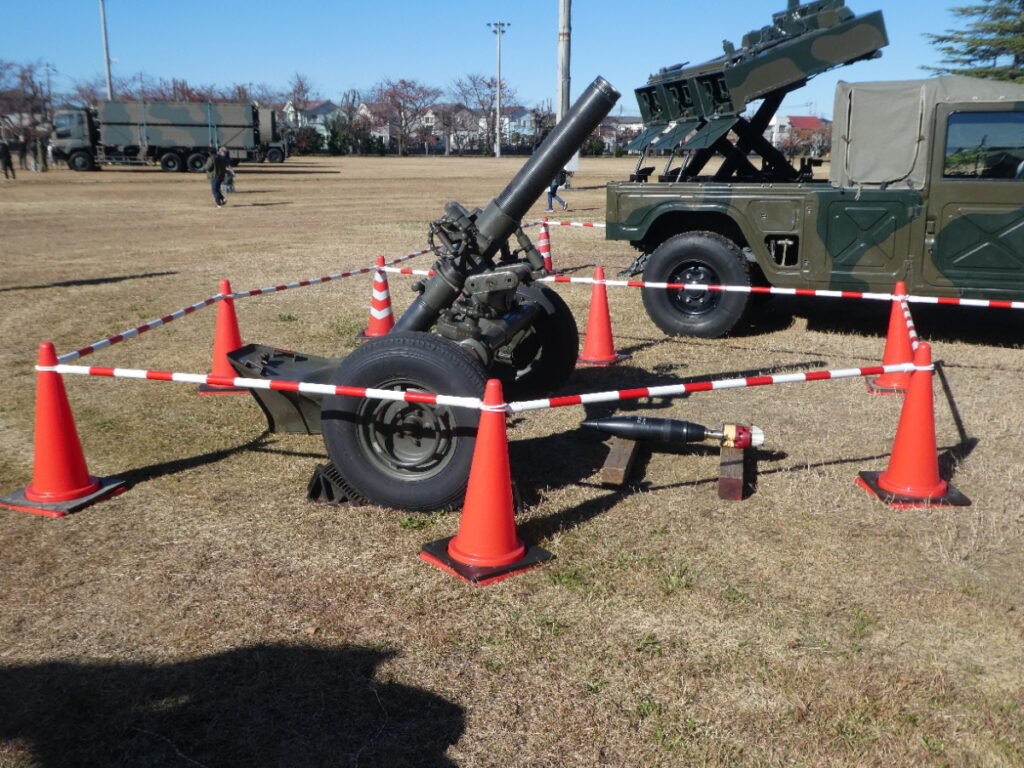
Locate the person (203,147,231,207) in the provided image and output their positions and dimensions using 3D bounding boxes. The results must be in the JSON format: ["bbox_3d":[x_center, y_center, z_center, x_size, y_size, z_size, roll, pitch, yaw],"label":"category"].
[{"bbox_3d":[-7.812,-5.427,24.105,0.660,1.565,0.520,-7,16,-26],"label":"person"}]

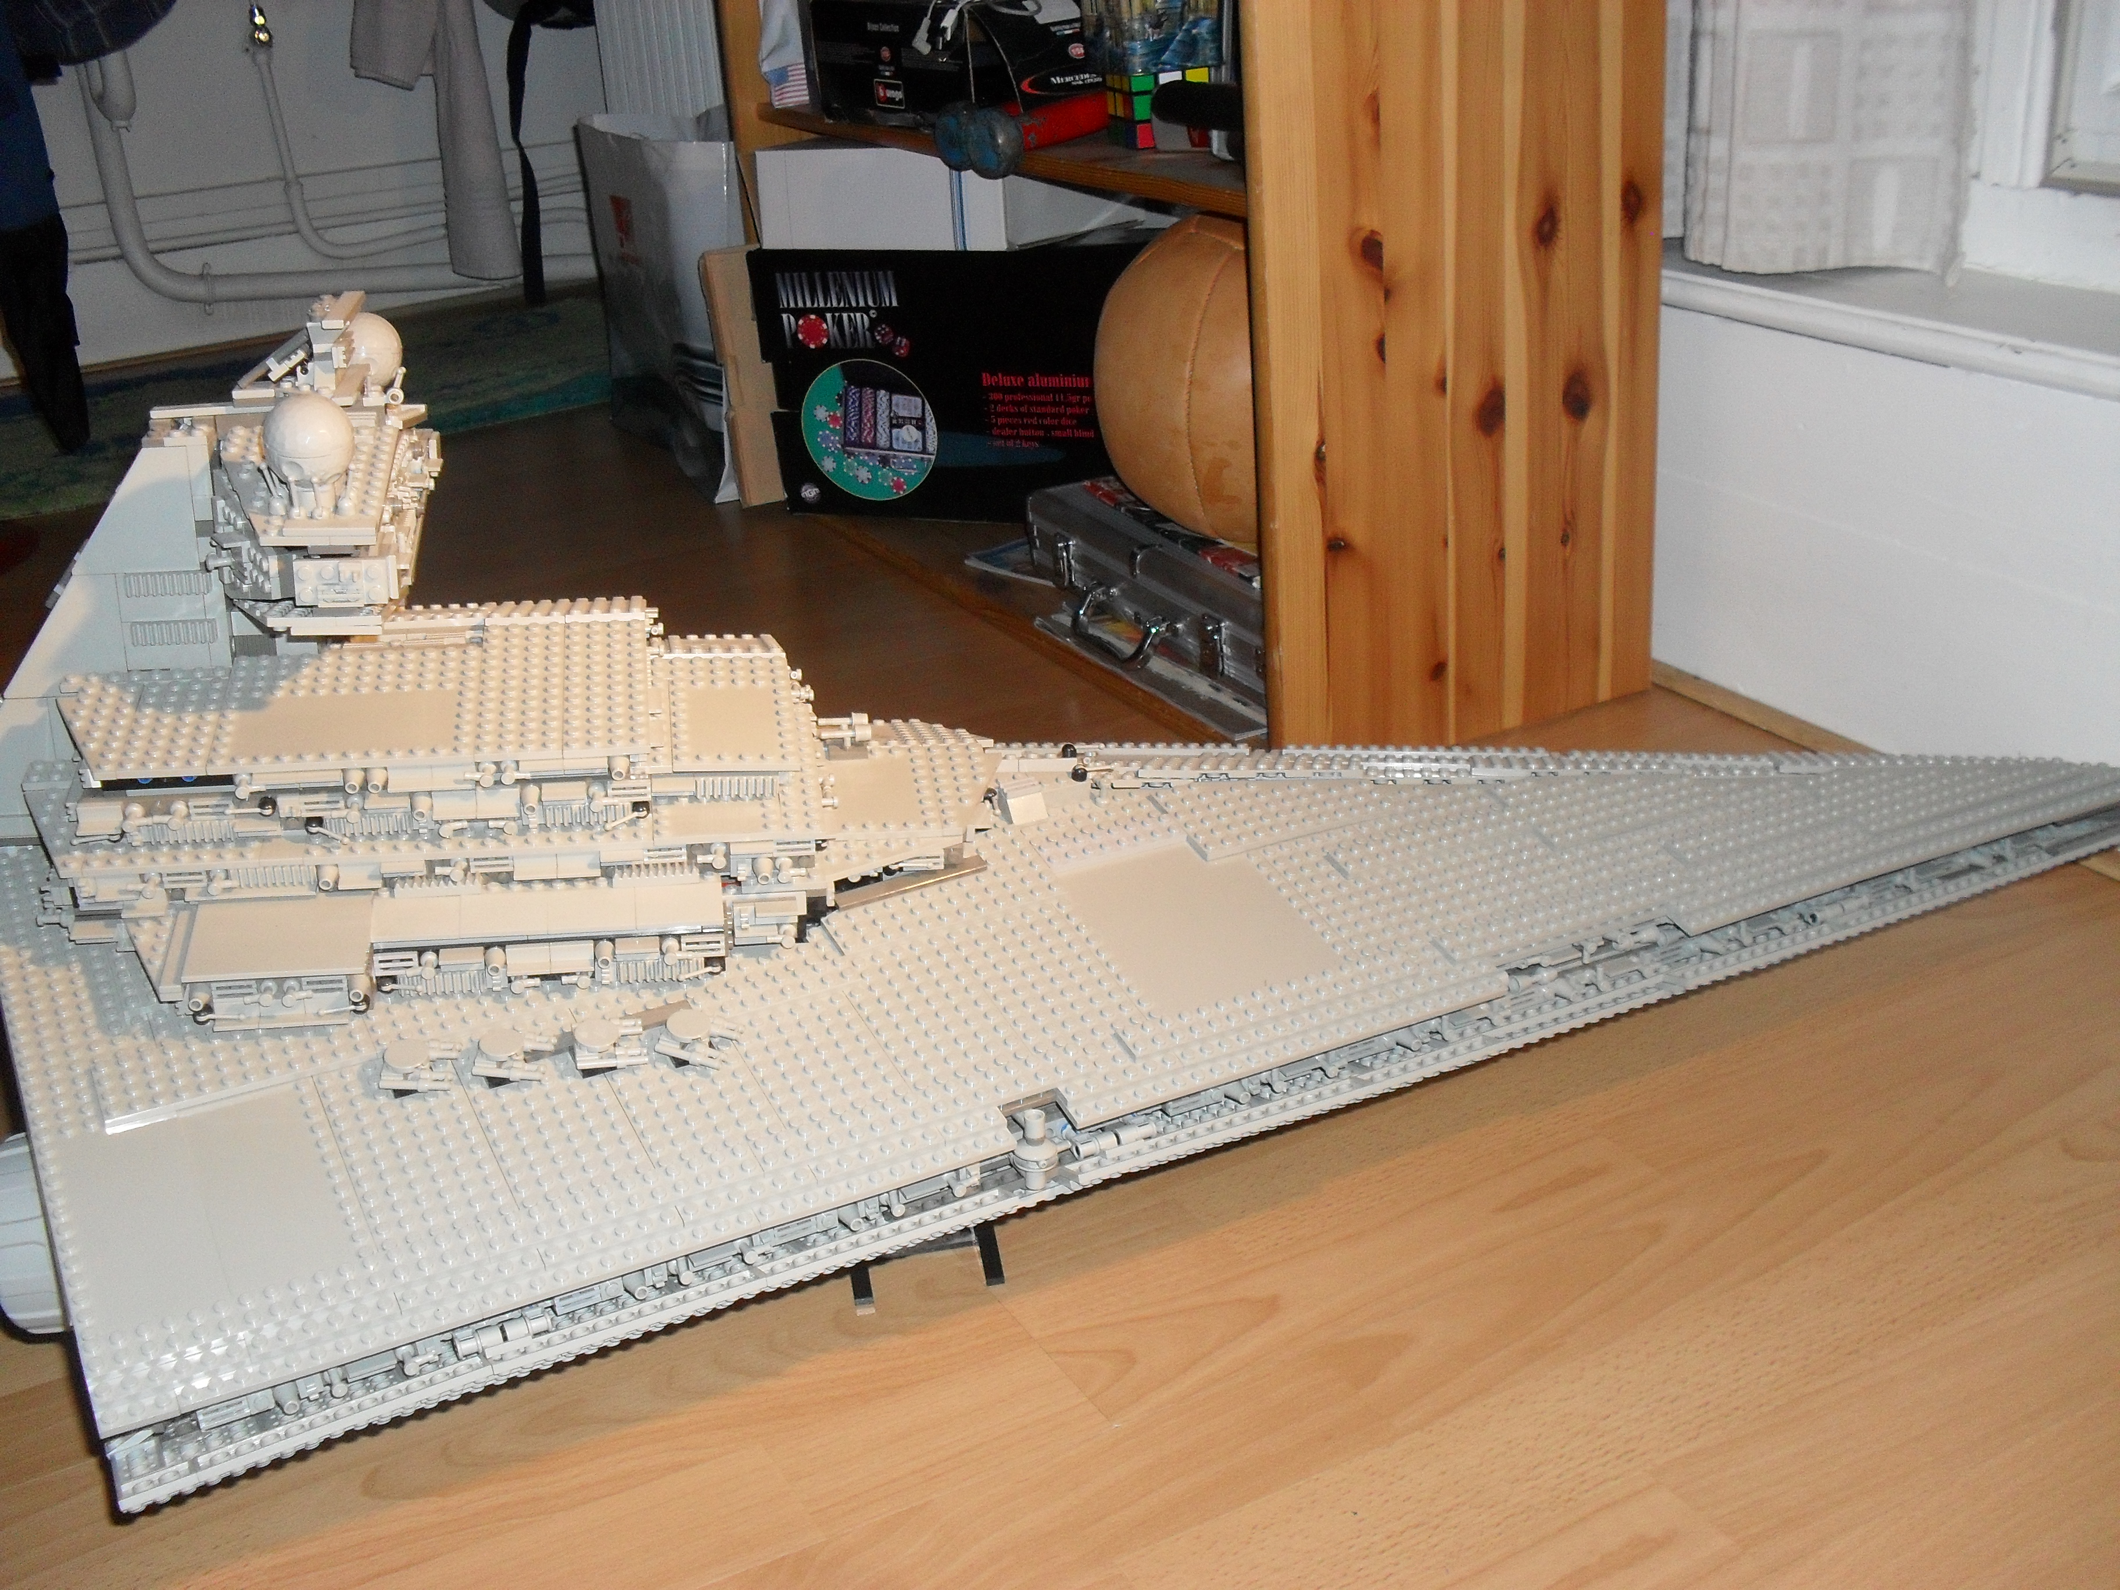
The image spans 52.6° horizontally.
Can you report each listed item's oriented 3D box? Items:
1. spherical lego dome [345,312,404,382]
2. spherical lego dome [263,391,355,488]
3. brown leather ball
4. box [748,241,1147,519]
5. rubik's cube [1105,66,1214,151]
[{"bbox_3d":[-0.293,-0.187,0.905,0.032,0.032,0.032,-8,24,-8],"label":"spherical lego dome"},{"bbox_3d":[-0.277,-0.132,0.792,0.032,0.032,0.032,-8,24,-8],"label":"spherical lego dome"},{"bbox_3d":[0.147,-0.316,1.634,0.243,0.243,0.243,-4,24,2],"label":"brown leather ball"},{"bbox_3d":[-0.074,-0.383,1.985,0.385,0.245,0.080,4,25,19],"label":"box"},{"bbox_3d":[0.070,-0.484,1.499,0.057,0.057,0.057,-10,25,-14],"label":"rubik's cube"}]

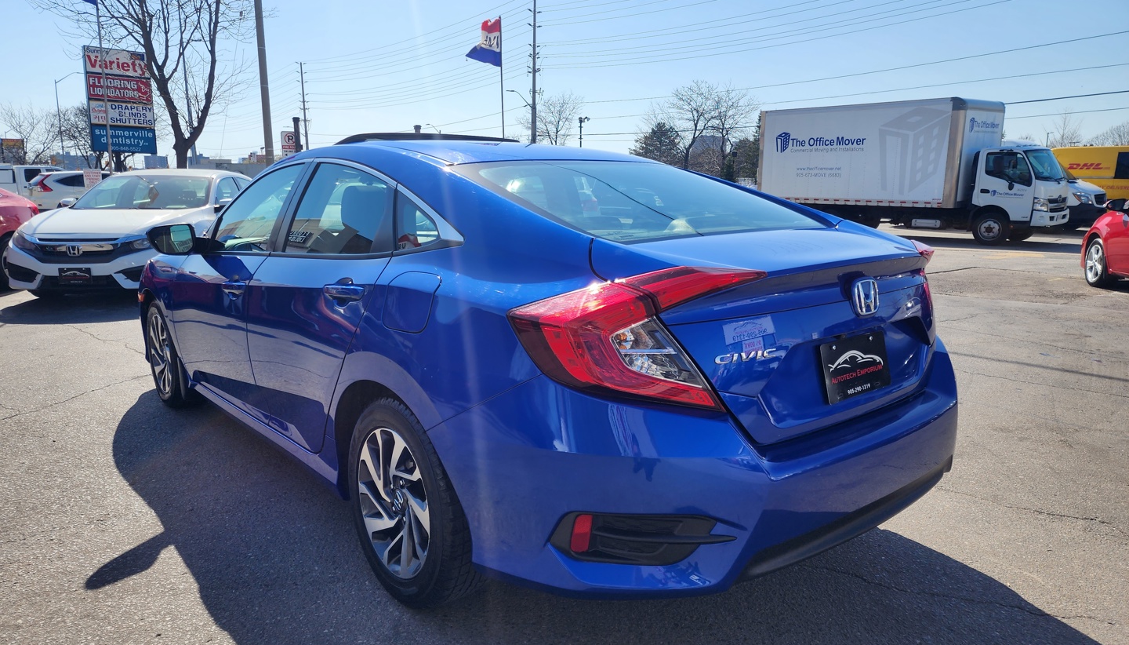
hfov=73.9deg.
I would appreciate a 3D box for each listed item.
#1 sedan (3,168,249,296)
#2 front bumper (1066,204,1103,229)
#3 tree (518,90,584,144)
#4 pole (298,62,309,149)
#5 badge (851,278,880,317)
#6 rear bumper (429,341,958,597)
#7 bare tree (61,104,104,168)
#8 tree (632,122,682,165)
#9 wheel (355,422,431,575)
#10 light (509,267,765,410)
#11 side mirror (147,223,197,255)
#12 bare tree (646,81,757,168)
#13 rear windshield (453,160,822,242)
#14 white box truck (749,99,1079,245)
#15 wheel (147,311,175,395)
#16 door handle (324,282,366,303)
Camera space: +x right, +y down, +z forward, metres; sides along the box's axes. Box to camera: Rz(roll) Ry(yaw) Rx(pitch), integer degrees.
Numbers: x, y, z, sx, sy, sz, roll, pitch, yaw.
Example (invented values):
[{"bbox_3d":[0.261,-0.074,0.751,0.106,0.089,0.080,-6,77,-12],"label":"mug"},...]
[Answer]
[{"bbox_3d":[-4.820,-1.150,9.360,1.800,1.416,4.630,-1,10,-5],"label":"sedan"},{"bbox_3d":[13.939,-2.852,20.300,1.900,0.600,0.600,-8,13,-37],"label":"front bumper"},{"bbox_3d":[-0.999,-16.451,70.939,6.200,10.560,6.000,0,10,0],"label":"tree"},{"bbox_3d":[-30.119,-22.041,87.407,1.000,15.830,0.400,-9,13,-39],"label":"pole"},{"bbox_3d":[0.760,-0.064,1.896,0.105,0.088,0.022,-9,2,-39],"label":"badge"},{"bbox_3d":[0.579,0.302,2.184,1.750,0.540,0.680,-9,13,-39],"label":"rear bumper"},{"bbox_3d":[-30.127,-10.525,48.482,4.600,6.819,4.400,-6,11,-31],"label":"bare tree"},{"bbox_3d":[6.735,-11.440,55.472,4.200,6.596,4.100,1,10,7],"label":"tree"},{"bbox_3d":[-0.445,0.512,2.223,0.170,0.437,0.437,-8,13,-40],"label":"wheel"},{"bbox_3d":[0.170,0.025,1.691,0.430,0.285,0.450,-8,13,-40],"label":"light"},{"bbox_3d":[-1.816,-0.387,3.449,0.205,0.145,0.150,-9,13,-39],"label":"side mirror"},{"bbox_3d":[9.977,-12.758,54.764,8.200,9.458,7.000,2,10,10],"label":"bare tree"},{"bbox_3d":[0.241,-0.426,2.457,1.120,0.120,0.750,-9,32,-39],"label":"rear windshield"},{"bbox_3d":[9.190,-4.030,20.370,2.450,3.500,7.500,-8,13,-40],"label":"white box truck"},{"bbox_3d":[-2.224,0.170,4.279,0.180,0.440,0.440,-9,13,-39],"label":"wheel"},{"bbox_3d":[-0.648,-0.087,2.224,0.055,0.050,0.230,-8,13,-40],"label":"door handle"}]

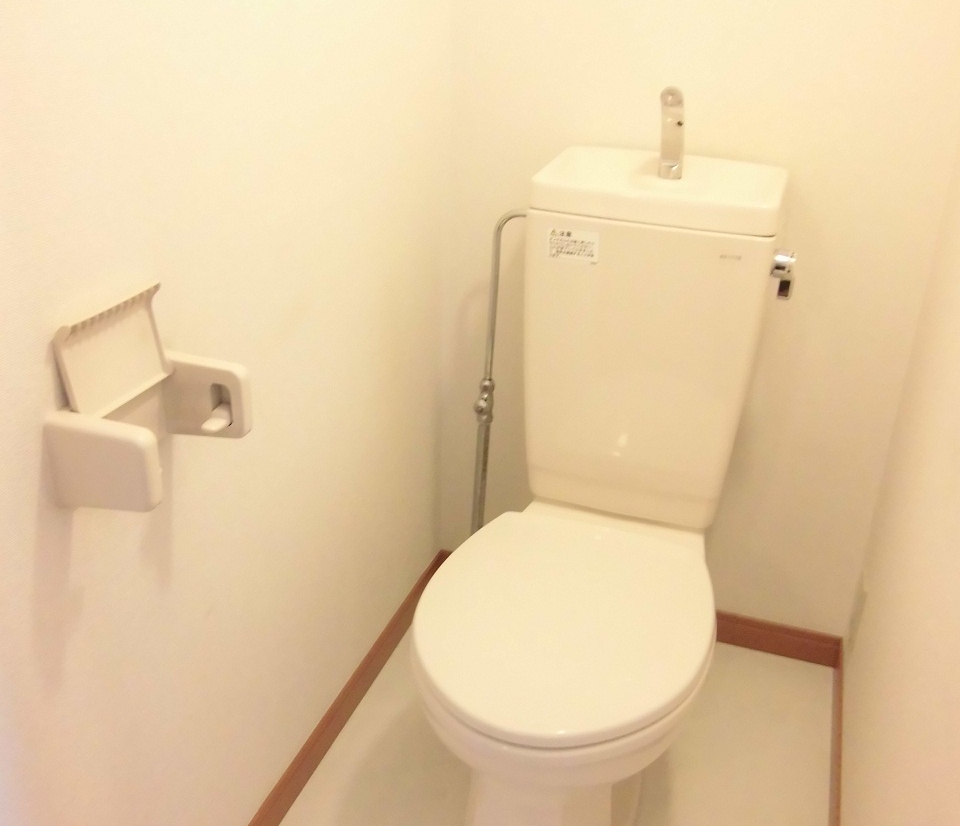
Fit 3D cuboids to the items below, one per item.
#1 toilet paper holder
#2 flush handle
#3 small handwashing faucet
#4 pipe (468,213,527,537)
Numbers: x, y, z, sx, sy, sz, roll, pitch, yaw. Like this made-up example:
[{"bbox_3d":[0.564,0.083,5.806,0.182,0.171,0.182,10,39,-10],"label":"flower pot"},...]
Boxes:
[{"bbox_3d":[-0.303,-0.024,0.888,0.090,0.170,0.179,10,27,17],"label":"toilet paper holder"},{"bbox_3d":[0.419,-0.191,1.331,0.039,0.065,0.047,10,27,17],"label":"flush handle"},{"bbox_3d":[0.272,-0.391,1.351,0.032,0.124,0.070,10,27,17],"label":"small handwashing faucet"},{"bbox_3d":[0.034,0.049,1.650,0.108,0.811,0.038,10,27,17],"label":"pipe"}]

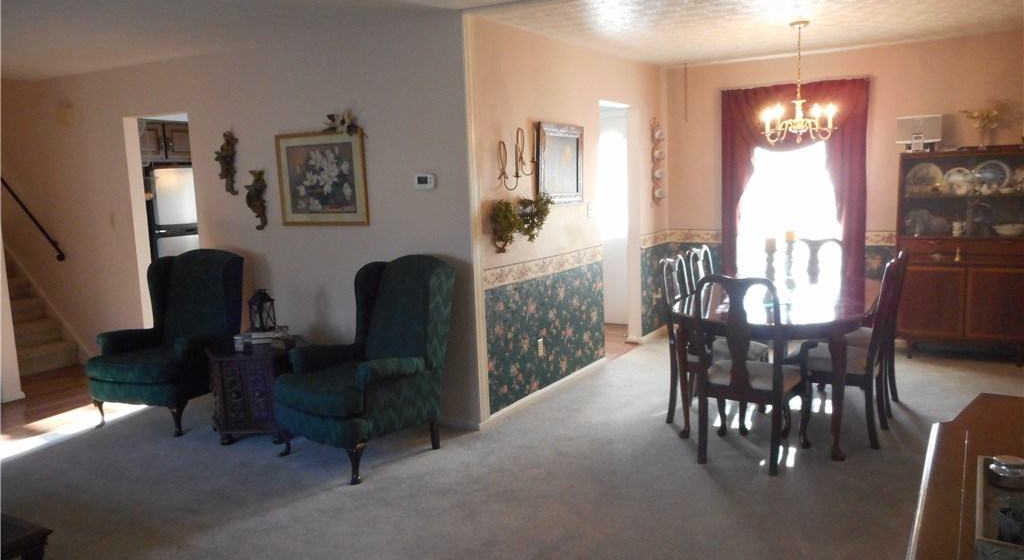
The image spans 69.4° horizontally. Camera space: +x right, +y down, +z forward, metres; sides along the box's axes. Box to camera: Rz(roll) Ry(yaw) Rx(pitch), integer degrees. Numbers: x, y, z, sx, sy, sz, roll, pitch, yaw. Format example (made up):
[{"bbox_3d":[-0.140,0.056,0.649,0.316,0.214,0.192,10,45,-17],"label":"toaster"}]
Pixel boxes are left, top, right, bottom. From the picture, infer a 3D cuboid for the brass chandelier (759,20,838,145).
[{"bbox_3d":[1.865,-1.273,4.791,0.470,0.770,0.470,3,10,32],"label":"brass chandelier"}]

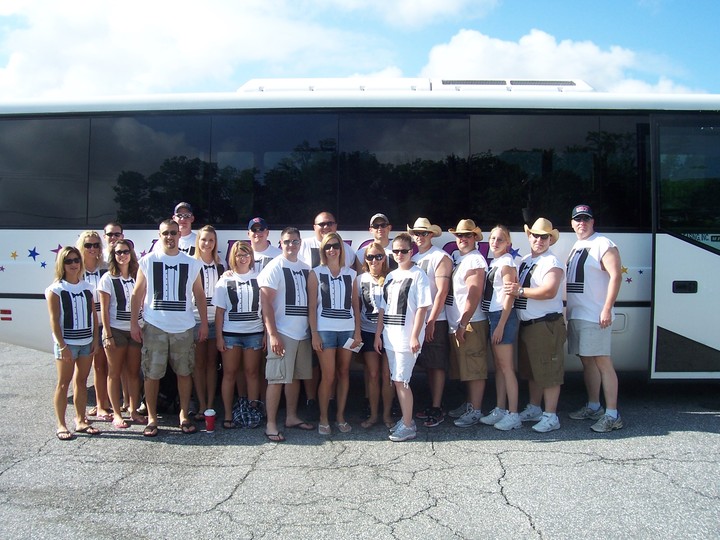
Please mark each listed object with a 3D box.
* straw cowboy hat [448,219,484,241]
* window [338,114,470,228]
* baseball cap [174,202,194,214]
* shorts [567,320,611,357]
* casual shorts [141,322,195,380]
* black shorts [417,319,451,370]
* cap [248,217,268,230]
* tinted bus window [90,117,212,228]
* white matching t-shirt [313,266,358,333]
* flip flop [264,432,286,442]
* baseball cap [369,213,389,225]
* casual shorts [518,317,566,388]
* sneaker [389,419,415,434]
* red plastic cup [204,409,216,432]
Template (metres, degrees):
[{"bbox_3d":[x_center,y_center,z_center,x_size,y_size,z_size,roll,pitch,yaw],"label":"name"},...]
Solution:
[{"bbox_3d":[0.959,-0.362,6.400,0.310,0.160,0.370,9,6,27],"label":"straw cowboy hat"},{"bbox_3d":[0.463,-1.024,7.350,1.370,1.200,0.050,1,0,4],"label":"window"},{"bbox_3d":[-1.593,-0.556,6.420,0.180,0.130,0.260,0,1,-8],"label":"baseball cap"},{"bbox_3d":[1.995,0.537,6.120,0.360,0.430,0.410,0,1,-27],"label":"shorts"},{"bbox_3d":[-1.615,0.669,5.950,0.450,0.530,0.300,0,2,-16],"label":"casual shorts"},{"bbox_3d":[0.639,0.671,6.367,0.310,0.500,0.400,0,0,-40],"label":"black shorts"},{"bbox_3d":[-0.957,-0.434,6.650,0.180,0.130,0.270,0,2,-5],"label":"cap"},{"bbox_3d":[-2.186,-1.033,7.342,1.300,1.163,0.060,1,1,4],"label":"tinted bus window"},{"bbox_3d":[-0.217,0.243,6.030,0.390,0.580,0.270,0,2,-10],"label":"white matching t-shirt"},{"bbox_3d":[-0.710,1.352,5.830,0.110,0.050,0.280,0,0,-14],"label":"flip flop"},{"bbox_3d":[0.177,-0.476,6.600,0.180,0.125,0.260,0,0,2],"label":"baseball cap"},{"bbox_3d":[1.620,0.723,6.277,0.390,0.610,0.430,0,0,-33],"label":"casual shorts"},{"bbox_3d":[0.365,1.323,6.000,0.270,0.110,0.100,0,0,-41],"label":"sneaker"},{"bbox_3d":[-1.237,1.253,5.867,0.095,0.175,0.095,1,0,0],"label":"red plastic cup"}]

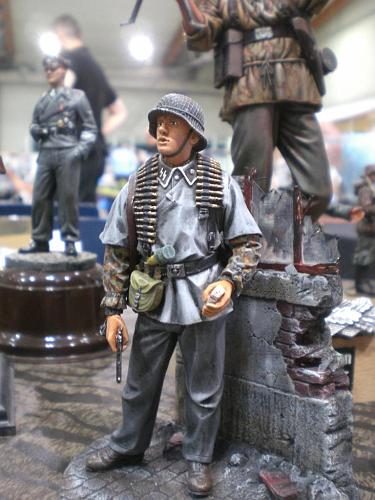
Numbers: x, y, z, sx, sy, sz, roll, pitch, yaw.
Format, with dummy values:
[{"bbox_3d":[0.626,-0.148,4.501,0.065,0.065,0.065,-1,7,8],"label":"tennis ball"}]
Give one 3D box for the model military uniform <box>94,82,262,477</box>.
[{"bbox_3d":[-0.003,0.014,0.168,0.051,0.120,0.038,2,8,13],"label":"model military uniform"}]

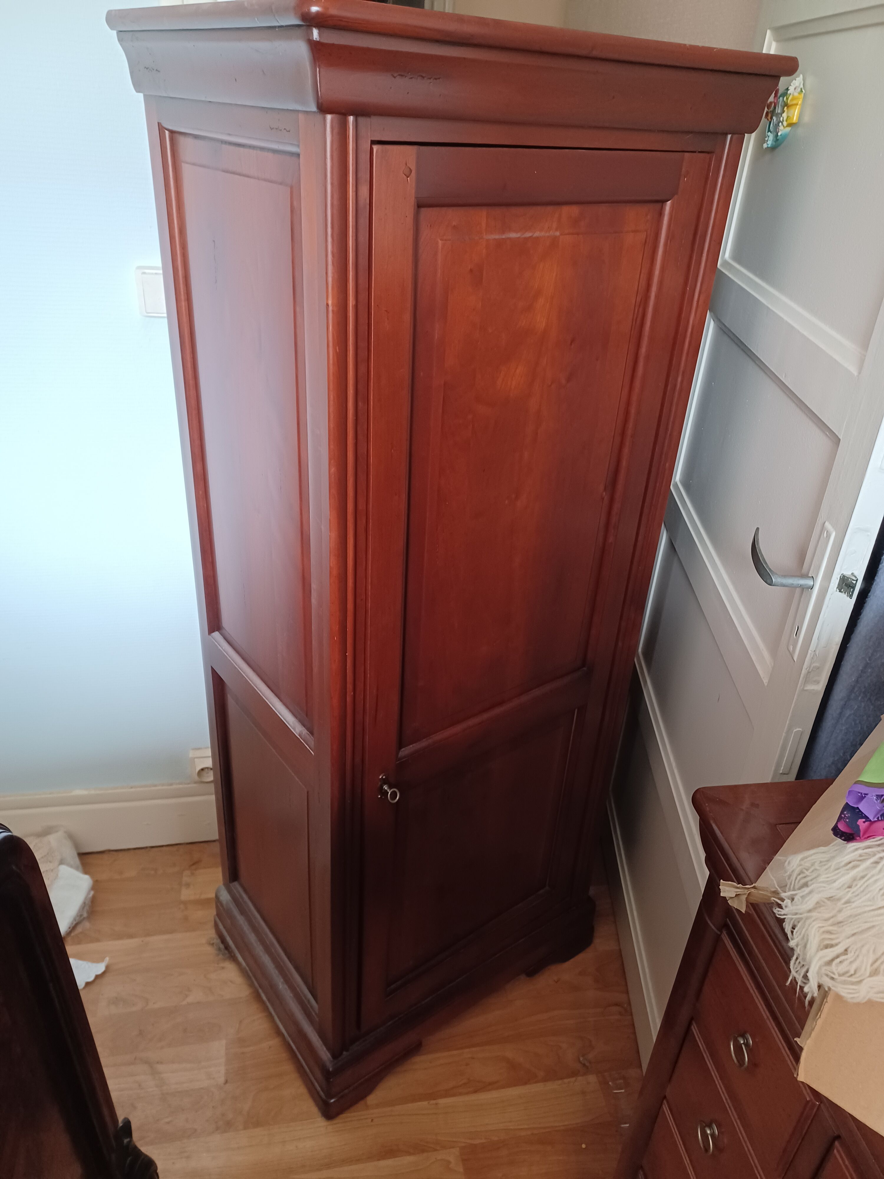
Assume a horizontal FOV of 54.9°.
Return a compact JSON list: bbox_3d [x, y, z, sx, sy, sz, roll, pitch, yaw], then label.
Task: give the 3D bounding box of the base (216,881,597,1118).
[{"bbox_3d":[-0.080,0.708,1.862,0.672,0.161,0.494,-18,36,-33],"label":"base"}]

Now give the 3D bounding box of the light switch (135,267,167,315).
[{"bbox_3d":[-0.480,-0.510,1.464,0.083,0.083,0.012,-3,31,-11],"label":"light switch"}]

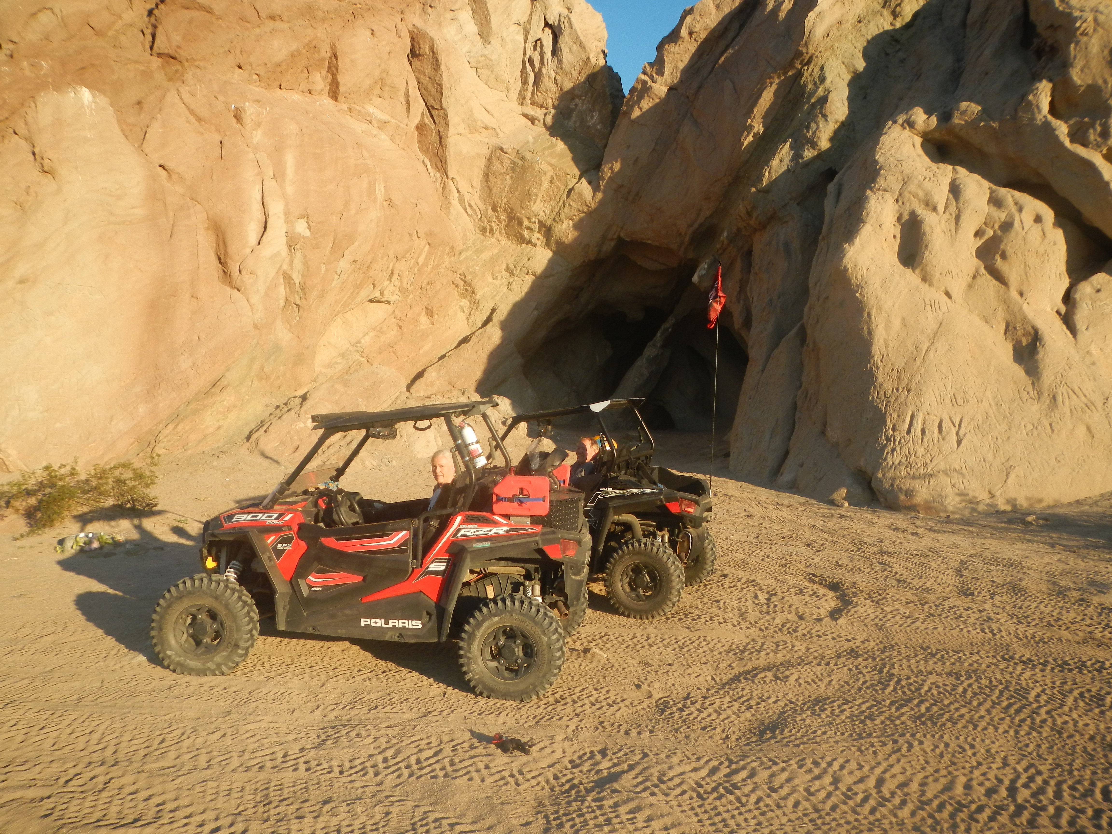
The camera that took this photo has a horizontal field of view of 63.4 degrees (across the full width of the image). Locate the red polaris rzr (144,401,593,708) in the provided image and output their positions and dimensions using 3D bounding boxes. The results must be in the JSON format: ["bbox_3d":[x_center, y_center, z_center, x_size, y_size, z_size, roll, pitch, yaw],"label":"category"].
[{"bbox_3d":[-1.141,0.768,6.262,2.740,1.760,1.524,2,5,8],"label":"red polaris rzr"}]

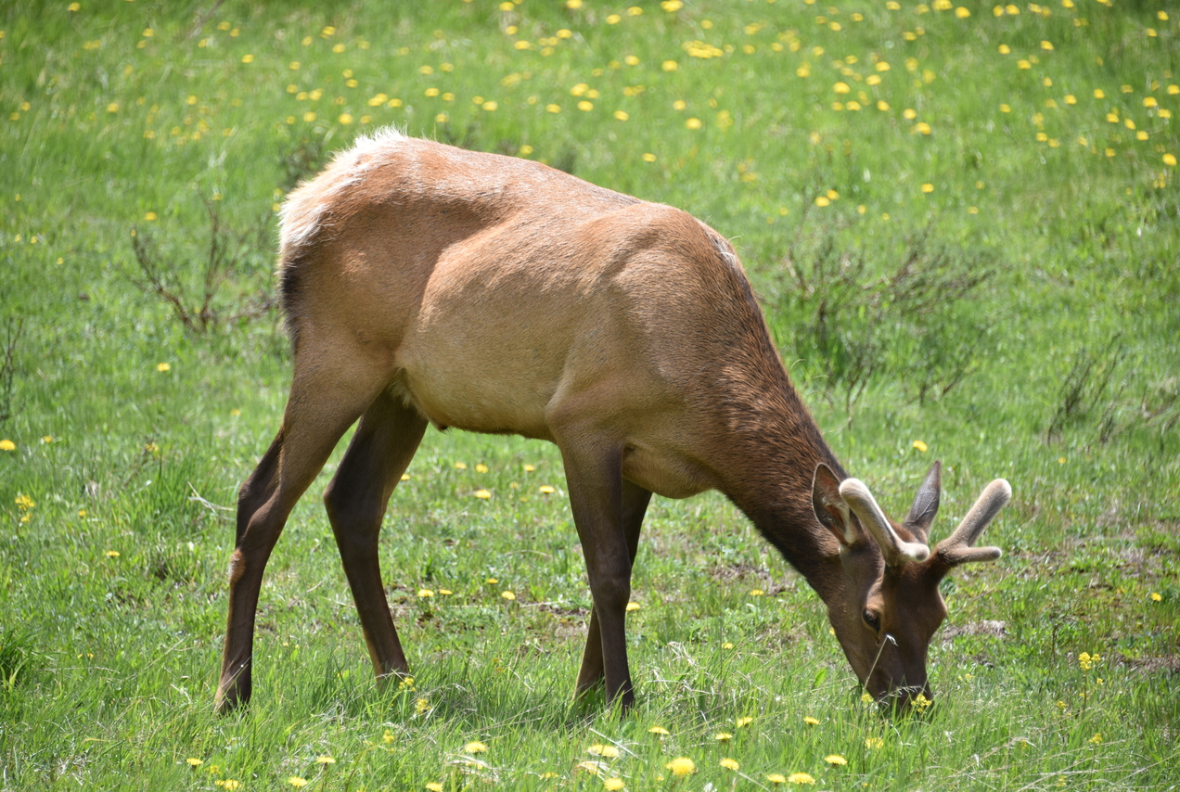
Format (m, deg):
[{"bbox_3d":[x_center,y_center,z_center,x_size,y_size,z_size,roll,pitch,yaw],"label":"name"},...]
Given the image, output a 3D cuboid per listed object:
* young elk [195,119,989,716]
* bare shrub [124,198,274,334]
[{"bbox_3d":[0.047,0.067,14.900,1.660,1.250,0.500,1,8,11],"label":"young elk"},{"bbox_3d":[-1.129,-0.377,20.200,0.430,0.370,0.380,0,7,0],"label":"bare shrub"}]

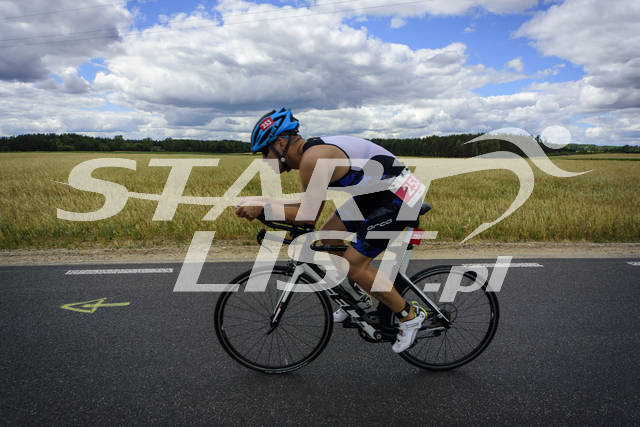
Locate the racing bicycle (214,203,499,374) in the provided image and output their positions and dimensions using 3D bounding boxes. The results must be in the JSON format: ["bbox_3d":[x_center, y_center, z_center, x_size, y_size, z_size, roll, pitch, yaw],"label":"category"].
[{"bbox_3d":[0.229,0.457,2.459,1.654,0.990,0.430,0,8,-3],"label":"racing bicycle"}]

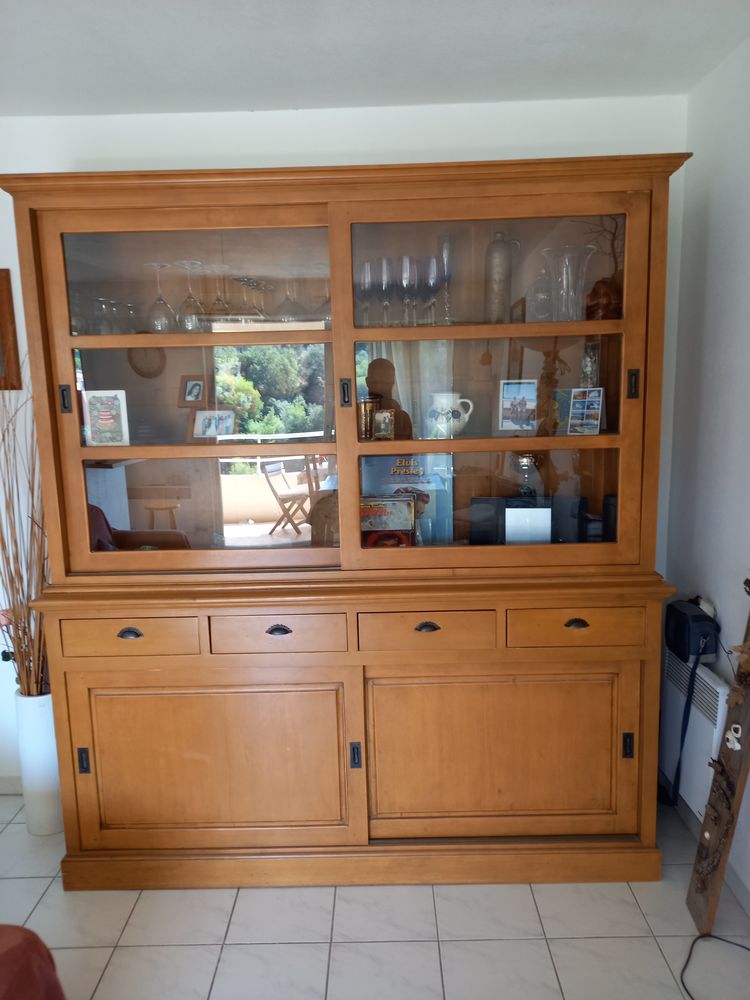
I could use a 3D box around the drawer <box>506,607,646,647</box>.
[{"bbox_3d":[0.596,0.348,2.316,0.408,0.116,0.400,-1,8,1],"label":"drawer"}]

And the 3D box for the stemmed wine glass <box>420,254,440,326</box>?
[{"bbox_3d":[0.171,-0.652,2.248,0.070,0.225,0.070,-1,9,0],"label":"stemmed wine glass"}]

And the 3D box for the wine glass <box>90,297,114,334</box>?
[{"bbox_3d":[-0.870,-0.590,2.309,0.077,0.122,0.077,-1,9,0],"label":"wine glass"}]

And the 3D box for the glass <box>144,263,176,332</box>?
[{"bbox_3d":[-0.673,-0.635,2.272,0.097,0.222,0.097,-1,9,0],"label":"glass"}]

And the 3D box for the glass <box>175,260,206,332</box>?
[{"bbox_3d":[-0.555,-0.605,2.180,0.089,0.211,0.089,-1,8,1],"label":"glass"}]

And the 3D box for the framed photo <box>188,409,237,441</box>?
[{"bbox_3d":[-0.530,-0.249,2.370,0.155,0.112,0.040,-2,9,-5],"label":"framed photo"}]

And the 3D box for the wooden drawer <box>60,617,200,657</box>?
[{"bbox_3d":[-0.724,0.380,2.333,0.408,0.116,0.400,-1,8,1],"label":"wooden drawer"}]

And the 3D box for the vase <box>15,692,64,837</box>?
[{"bbox_3d":[-1.188,0.931,2.622,0.168,0.517,0.168,-1,9,0],"label":"vase"}]

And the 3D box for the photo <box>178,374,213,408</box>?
[{"bbox_3d":[-0.578,-0.347,2.317,0.106,0.108,0.025,1,-5,16],"label":"photo"}]

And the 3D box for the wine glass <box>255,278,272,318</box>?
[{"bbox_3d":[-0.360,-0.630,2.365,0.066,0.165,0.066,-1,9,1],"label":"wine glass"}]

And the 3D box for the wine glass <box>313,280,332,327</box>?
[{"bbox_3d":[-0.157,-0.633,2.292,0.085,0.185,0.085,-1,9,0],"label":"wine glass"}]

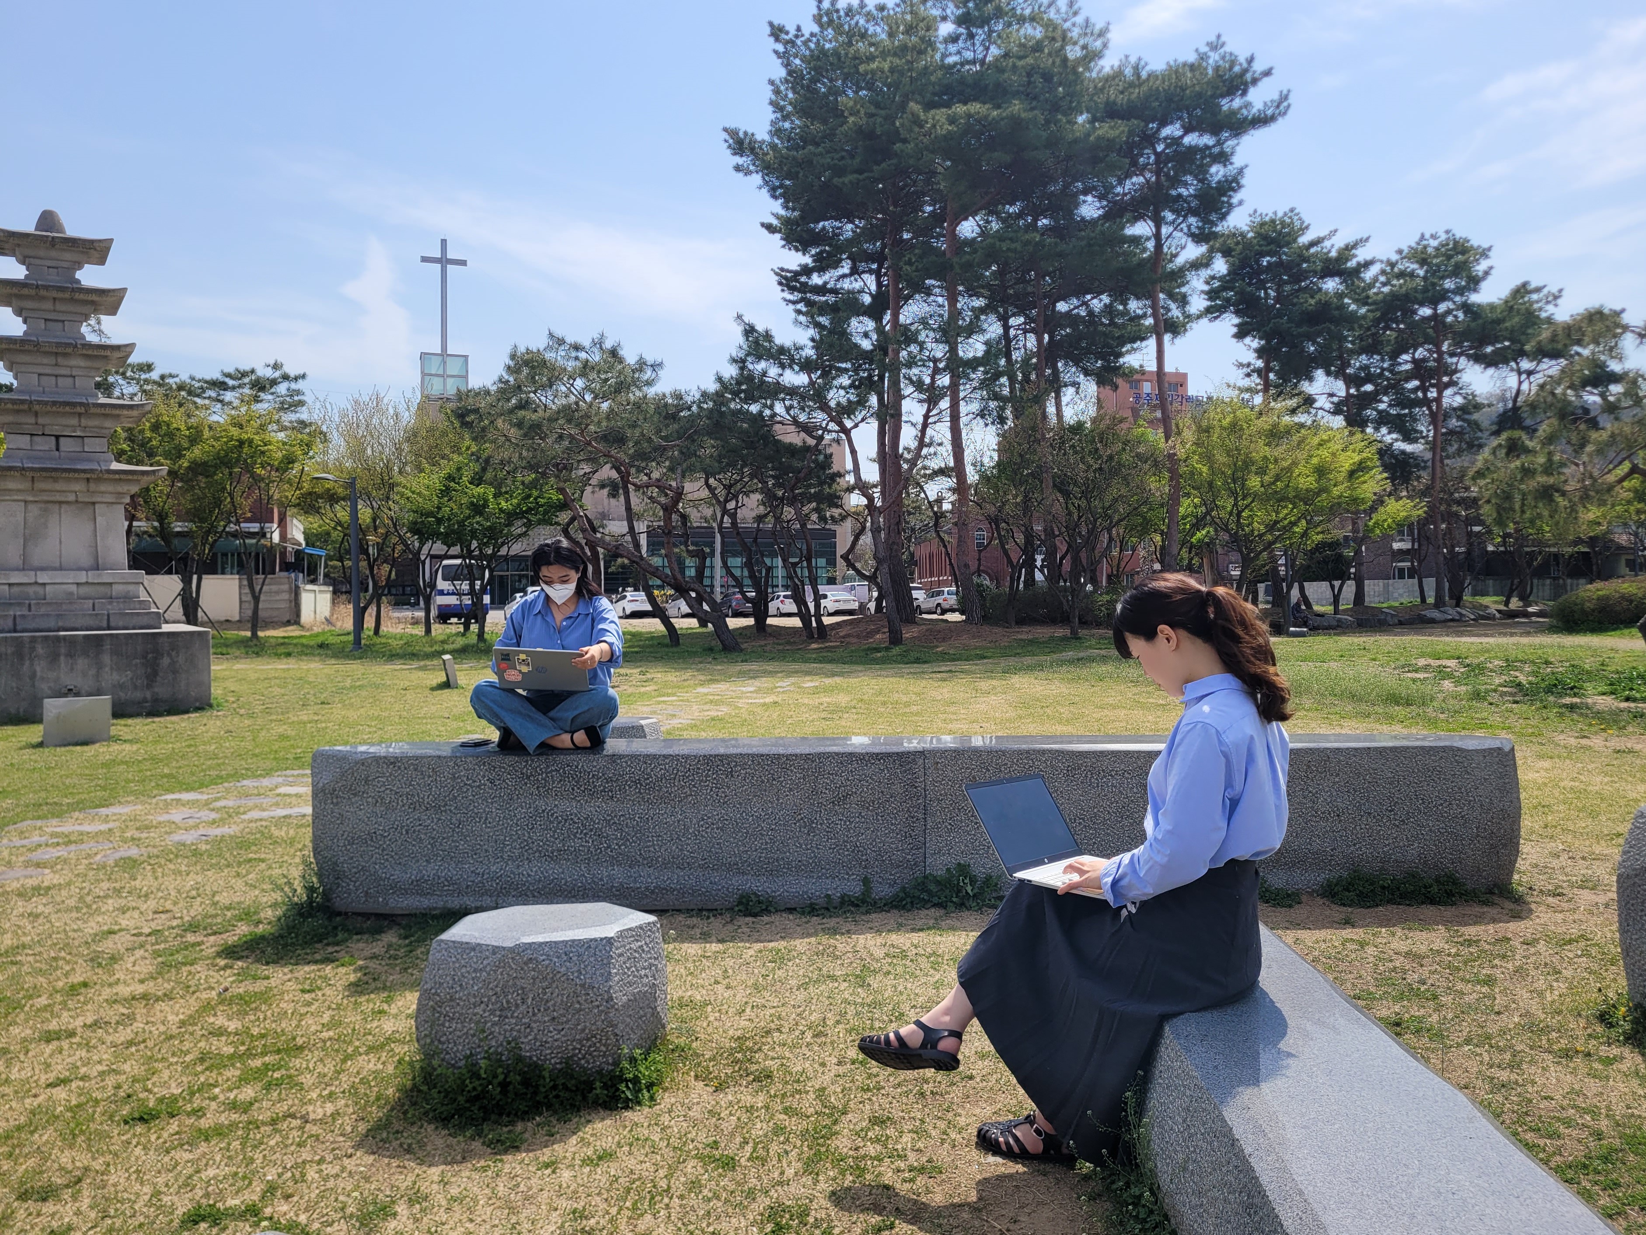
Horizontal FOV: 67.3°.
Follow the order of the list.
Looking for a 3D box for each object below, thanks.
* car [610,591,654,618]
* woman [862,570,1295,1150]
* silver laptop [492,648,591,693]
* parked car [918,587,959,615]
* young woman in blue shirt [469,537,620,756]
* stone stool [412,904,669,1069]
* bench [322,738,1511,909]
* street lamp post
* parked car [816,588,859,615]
[{"bbox_3d":[-11.124,-0.725,73.000,1.820,1.450,4.650,0,1,-18],"label":"car"},{"bbox_3d":[0.490,0.506,2.540,0.880,1.190,0.460,1,1,28],"label":"woman"},{"bbox_3d":[-1.043,0.186,4.604,0.332,0.170,0.380,0,1,-6],"label":"silver laptop"},{"bbox_3d":[7.697,-1.026,79.995,1.830,1.720,4.500,-1,1,-25],"label":"parked car"},{"bbox_3d":[-1.058,0.099,4.743,0.570,0.800,0.620,0,1,-6],"label":"young woman in blue shirt"},{"bbox_3d":[-0.721,0.924,3.178,0.610,0.340,0.540,0,1,-11],"label":"stone stool"},{"bbox_3d":[0.408,0.776,4.910,4.540,0.570,0.580,0,1,-4],"label":"bench"},{"bbox_3d":[-10.588,-1.195,26.982,1.040,3.850,0.280,0,1,0],"label":"street lamp post"},{"bbox_3d":[0.921,-0.850,76.998,1.840,1.460,4.750,0,1,-16],"label":"parked car"}]

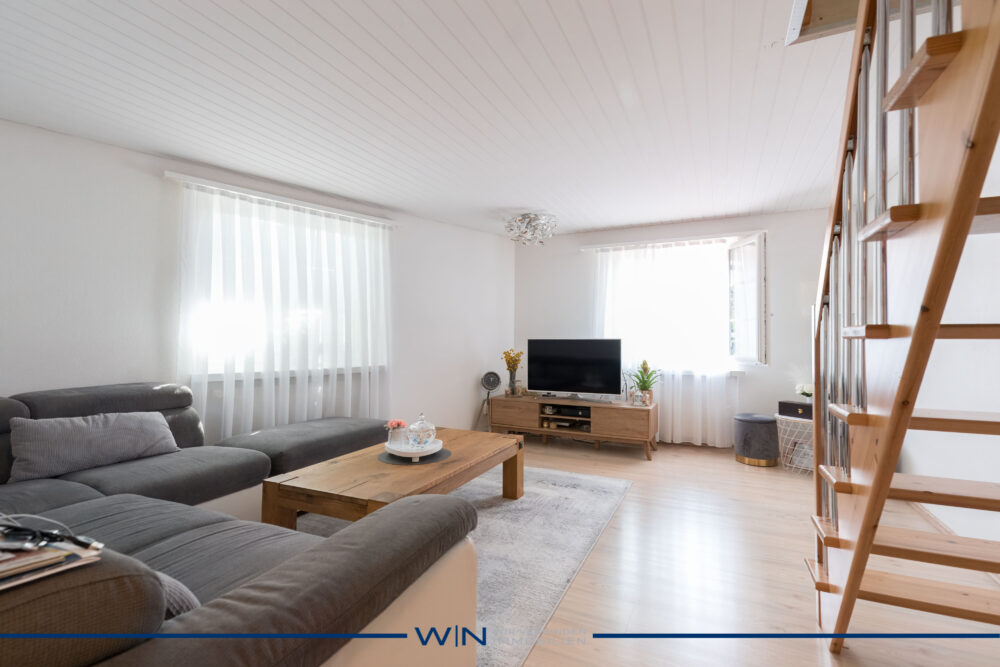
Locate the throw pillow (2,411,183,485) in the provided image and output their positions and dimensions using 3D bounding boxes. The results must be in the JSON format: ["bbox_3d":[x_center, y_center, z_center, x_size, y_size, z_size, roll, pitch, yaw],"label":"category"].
[{"bbox_3d":[-2.270,0.614,2.509,0.144,0.332,0.702,-25,-12,26],"label":"throw pillow"}]

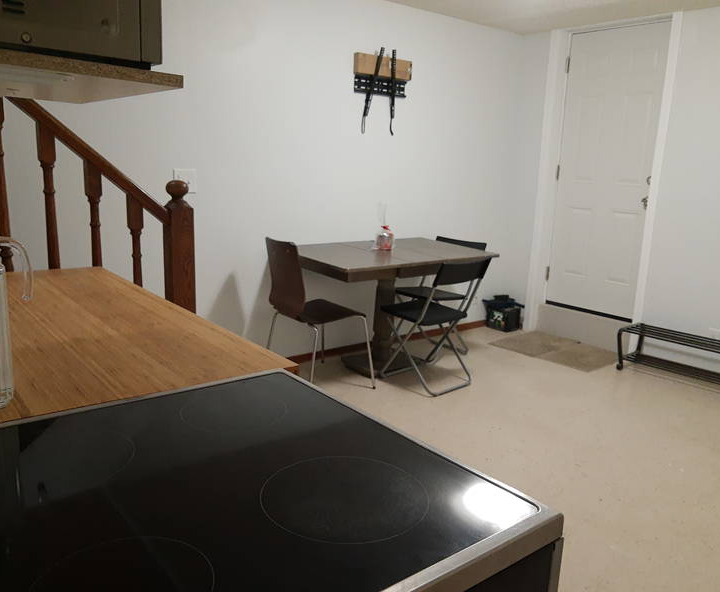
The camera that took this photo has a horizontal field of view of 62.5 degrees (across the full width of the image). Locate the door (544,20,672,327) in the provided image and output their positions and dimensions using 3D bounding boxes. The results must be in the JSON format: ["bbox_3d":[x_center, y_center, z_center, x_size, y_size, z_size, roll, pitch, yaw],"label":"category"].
[{"bbox_3d":[1.804,-0.866,4.311,0.050,2.022,0.790,-7,15,-37],"label":"door"}]

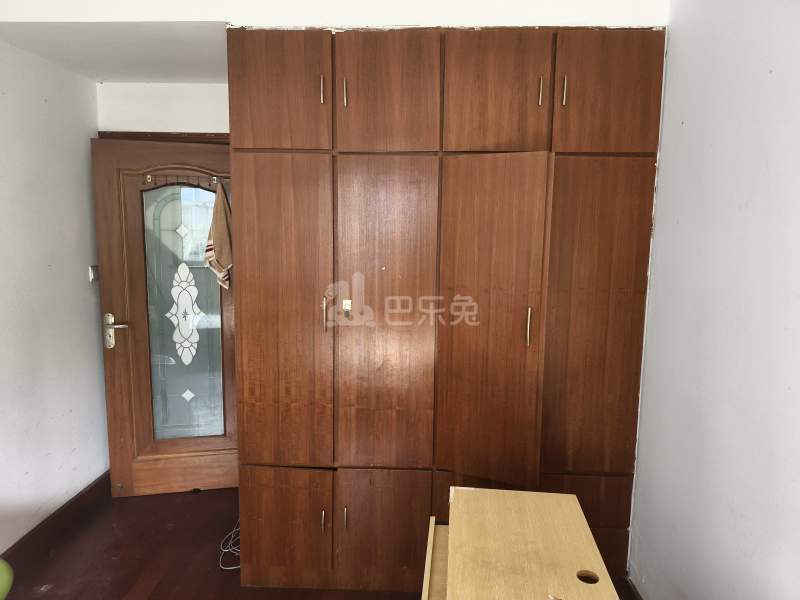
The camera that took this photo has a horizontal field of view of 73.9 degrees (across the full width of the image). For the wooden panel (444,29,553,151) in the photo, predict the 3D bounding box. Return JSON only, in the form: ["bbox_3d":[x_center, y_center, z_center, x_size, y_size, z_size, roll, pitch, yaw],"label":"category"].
[{"bbox_3d":[0.371,-0.805,2.051,0.412,0.449,0.040,1,7,2],"label":"wooden panel"}]

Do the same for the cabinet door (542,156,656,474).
[{"bbox_3d":[0.786,0.080,2.155,0.406,1.293,0.030,1,7,2],"label":"cabinet door"}]

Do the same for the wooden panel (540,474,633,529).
[{"bbox_3d":[0.769,0.846,2.245,0.392,0.234,0.030,1,7,2],"label":"wooden panel"}]

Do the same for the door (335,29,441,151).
[{"bbox_3d":[-0.050,-0.811,2.065,0.409,0.451,0.040,1,7,2],"label":"door"}]

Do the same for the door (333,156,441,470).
[{"bbox_3d":[-0.058,0.070,2.154,0.408,1.271,0.025,1,7,2],"label":"door"}]

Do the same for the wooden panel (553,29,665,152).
[{"bbox_3d":[0.794,-0.798,2.037,0.411,0.453,0.040,1,7,2],"label":"wooden panel"}]

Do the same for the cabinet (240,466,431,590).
[{"bbox_3d":[-0.269,0.956,2.556,0.830,0.551,0.550,1,7,2],"label":"cabinet"}]

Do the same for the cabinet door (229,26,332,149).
[{"bbox_3d":[-0.464,-0.819,2.079,0.407,0.453,0.040,1,7,2],"label":"cabinet door"}]

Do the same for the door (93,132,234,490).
[{"bbox_3d":[-1.248,0.134,3.088,0.872,2.026,0.045,-1,7,-12],"label":"door"}]

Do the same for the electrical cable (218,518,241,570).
[{"bbox_3d":[-0.787,1.206,2.607,0.200,0.035,0.334,1,7,2],"label":"electrical cable"}]

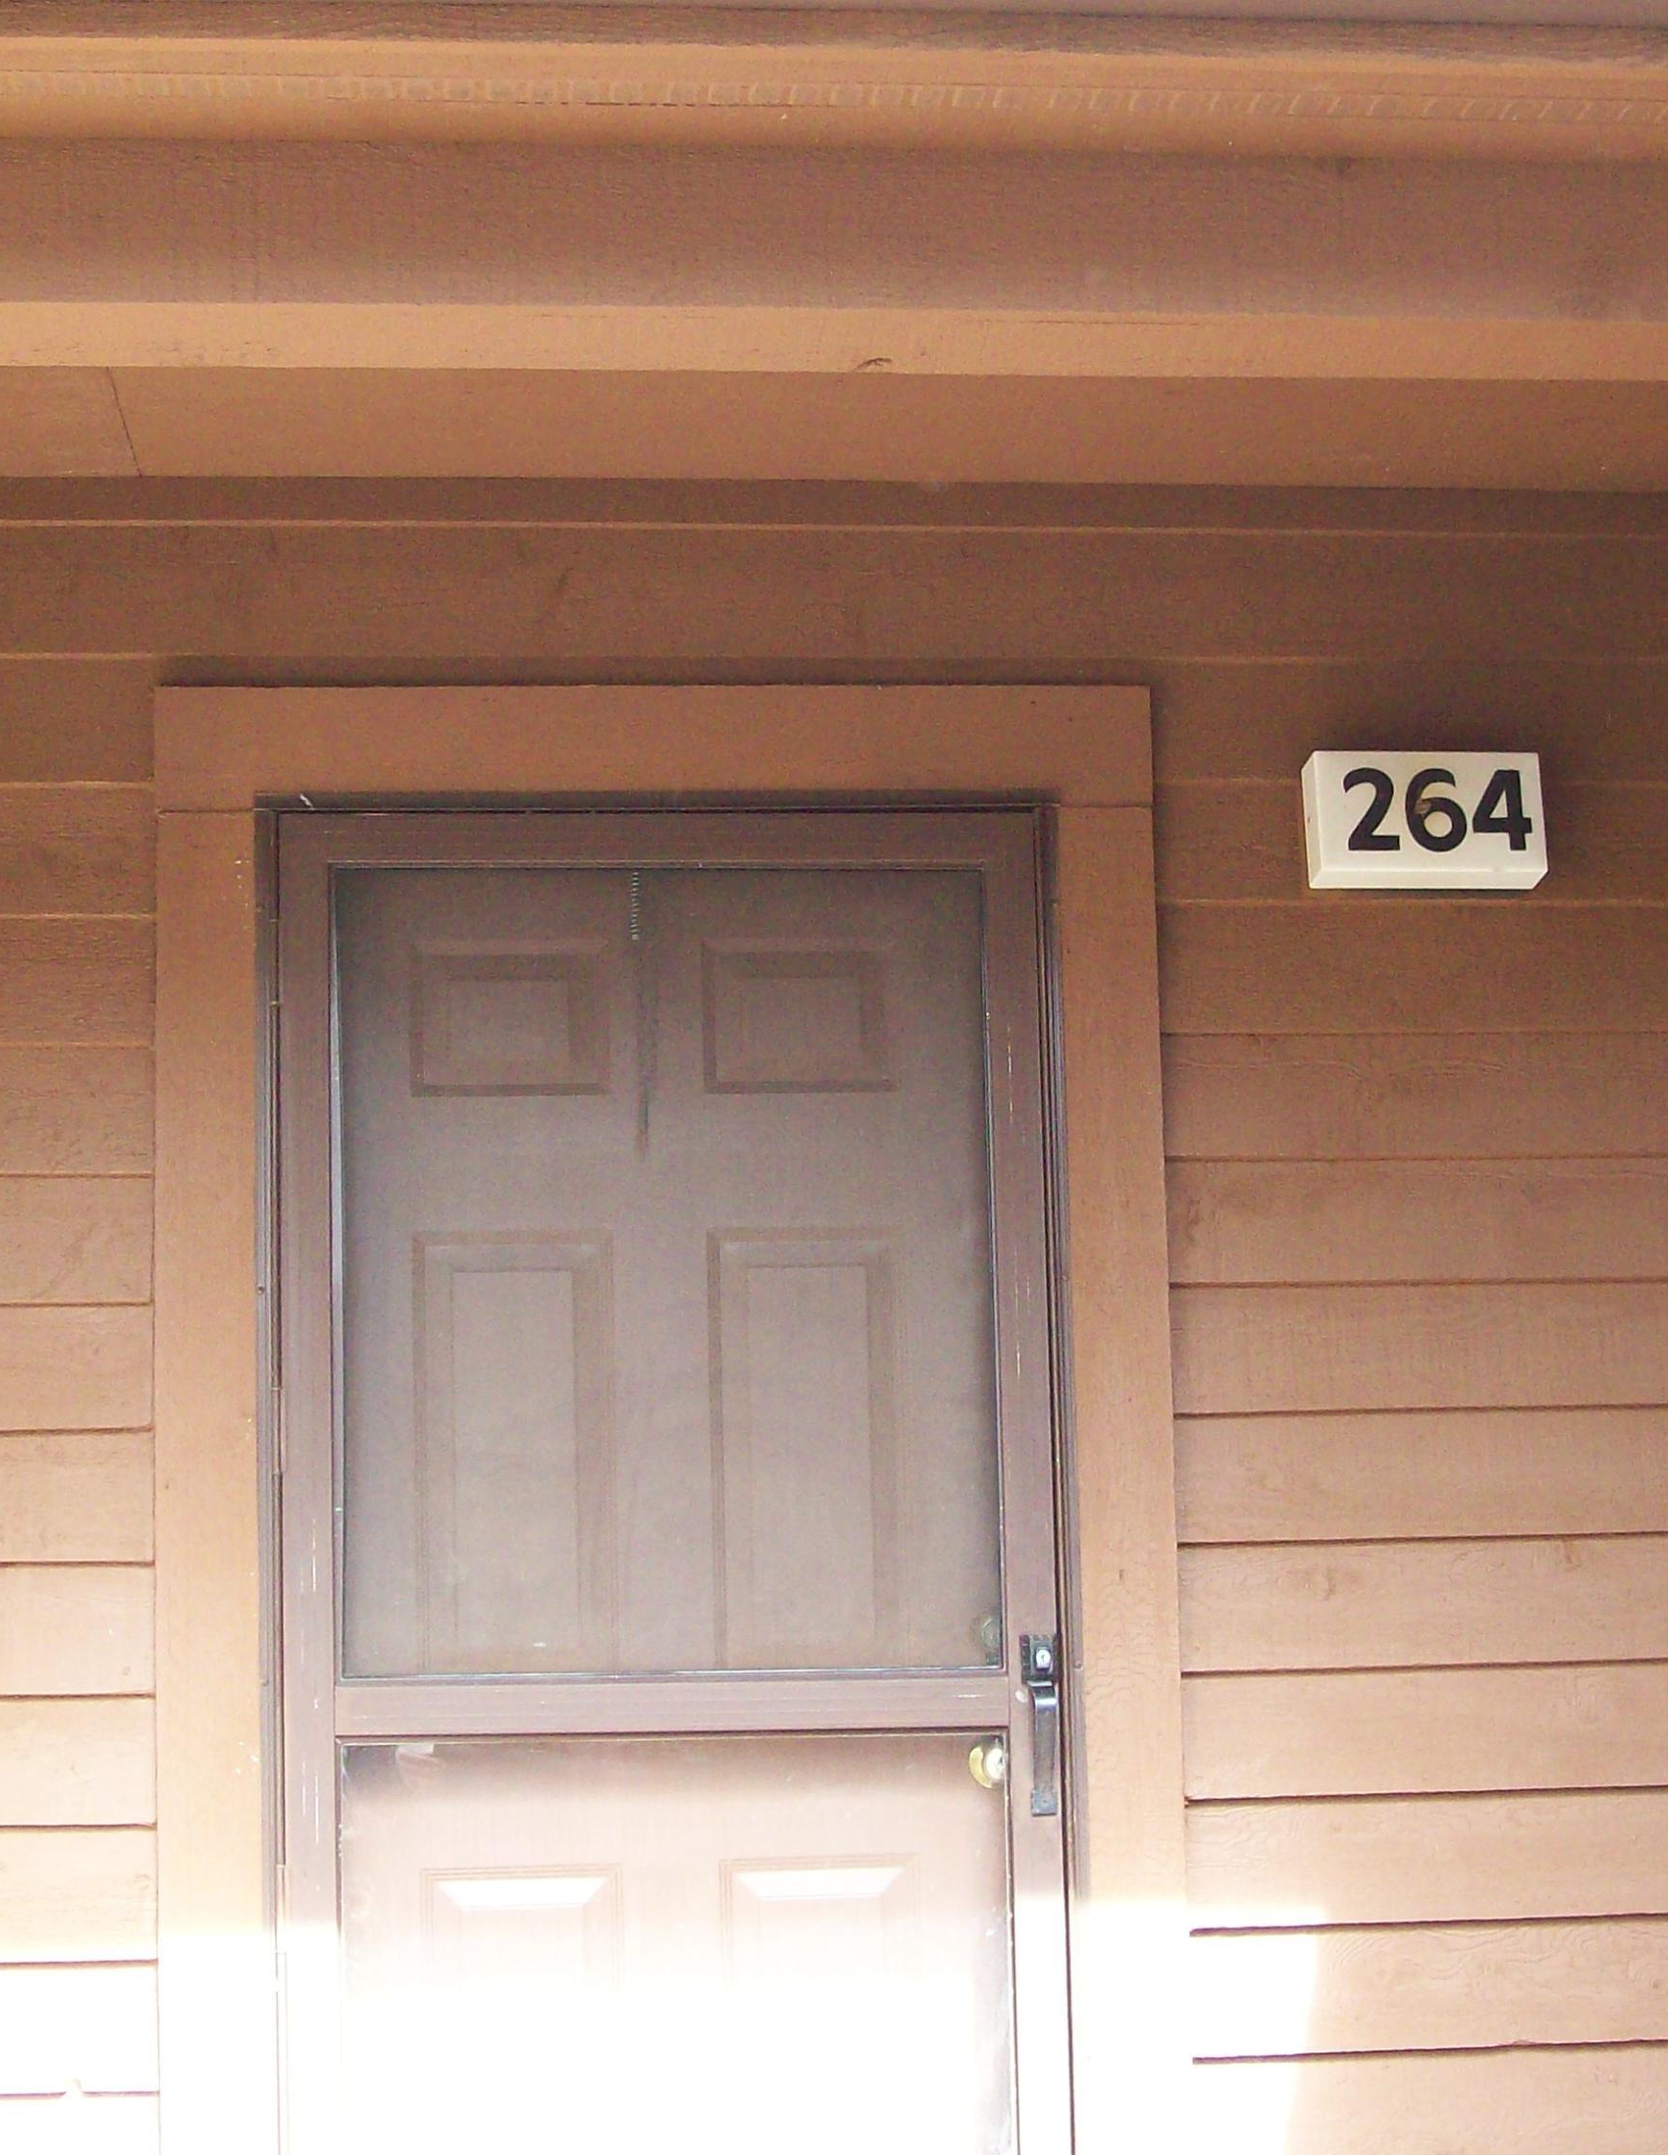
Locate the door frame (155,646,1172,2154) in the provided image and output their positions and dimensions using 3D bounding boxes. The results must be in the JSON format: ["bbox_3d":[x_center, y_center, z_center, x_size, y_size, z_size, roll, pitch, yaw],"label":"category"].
[{"bbox_3d":[-0.187,0.642,4.316,1.166,2.202,0.130,0,-7,-6],"label":"door frame"}]

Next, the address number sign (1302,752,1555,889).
[{"bbox_3d":[0.701,-0.305,4.435,0.268,0.141,0.075,0,-12,-6],"label":"address number sign"}]

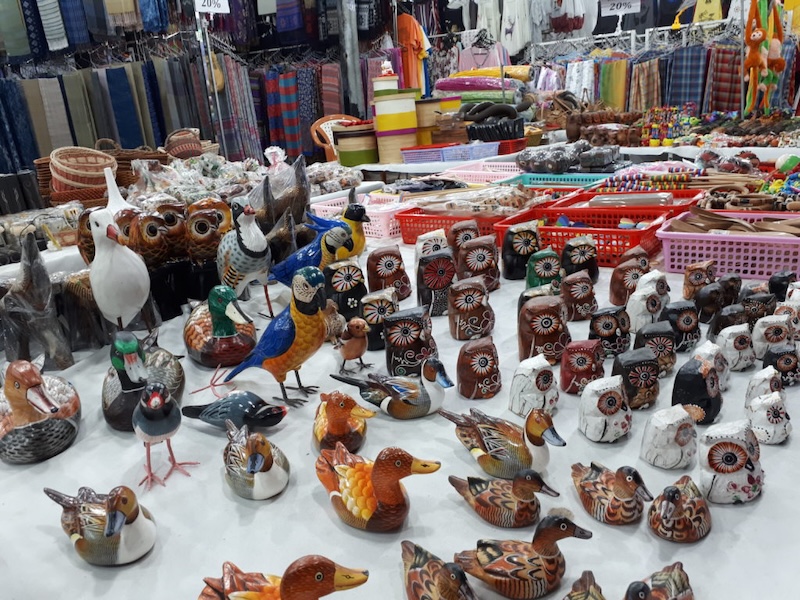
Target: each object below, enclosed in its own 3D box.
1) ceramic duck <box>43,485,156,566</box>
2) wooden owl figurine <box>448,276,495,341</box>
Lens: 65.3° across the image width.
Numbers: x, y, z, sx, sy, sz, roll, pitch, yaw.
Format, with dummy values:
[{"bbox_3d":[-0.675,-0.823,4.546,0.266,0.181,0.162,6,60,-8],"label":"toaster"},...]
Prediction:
[{"bbox_3d":[-0.328,0.234,0.674,0.141,0.089,0.072,7,23,28],"label":"ceramic duck"},{"bbox_3d":[0.116,0.011,1.009,0.066,0.092,0.059,-18,21,-39],"label":"wooden owl figurine"}]

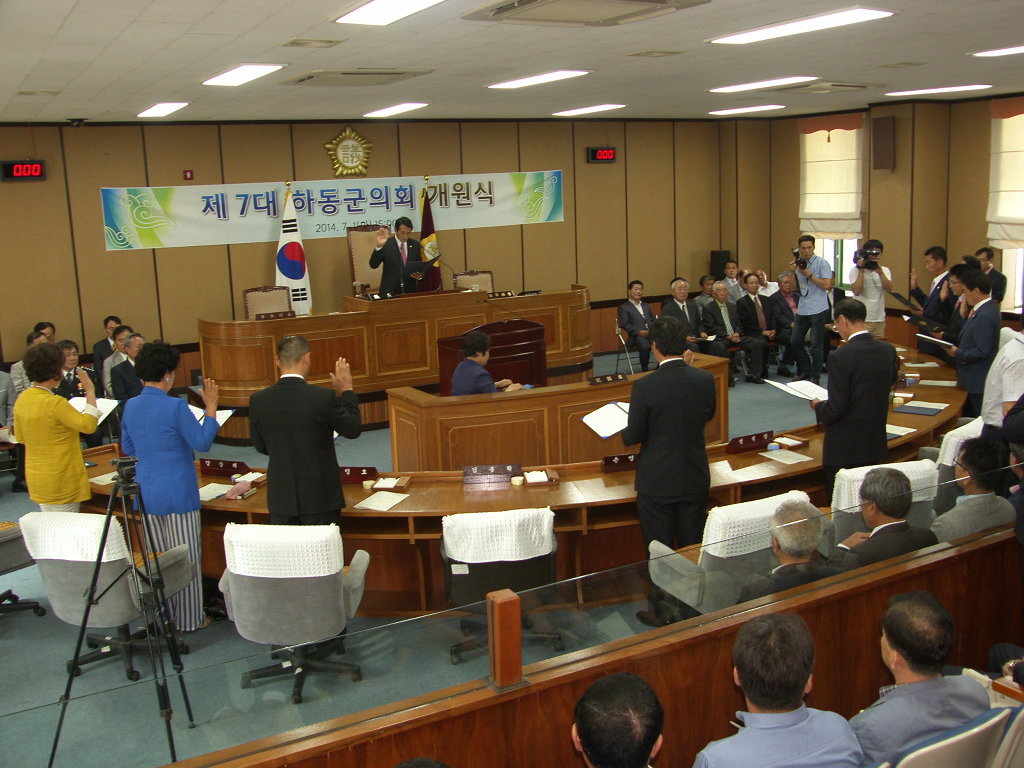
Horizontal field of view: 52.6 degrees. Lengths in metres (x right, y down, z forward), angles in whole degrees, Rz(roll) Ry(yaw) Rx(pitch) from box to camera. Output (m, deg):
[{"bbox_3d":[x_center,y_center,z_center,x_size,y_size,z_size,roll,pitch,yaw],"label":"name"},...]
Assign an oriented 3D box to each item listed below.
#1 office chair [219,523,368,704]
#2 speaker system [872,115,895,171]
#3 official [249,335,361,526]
[{"bbox_3d":[-1.064,1.046,5.179,0.630,0.885,0.650,-2,10,3],"label":"office chair"},{"bbox_3d":[4.539,-2.950,12.650,0.140,0.600,0.320,-8,12,-28],"label":"speaker system"},{"bbox_3d":[-1.142,0.608,5.700,0.600,1.730,0.460,-1,11,4],"label":"official"}]

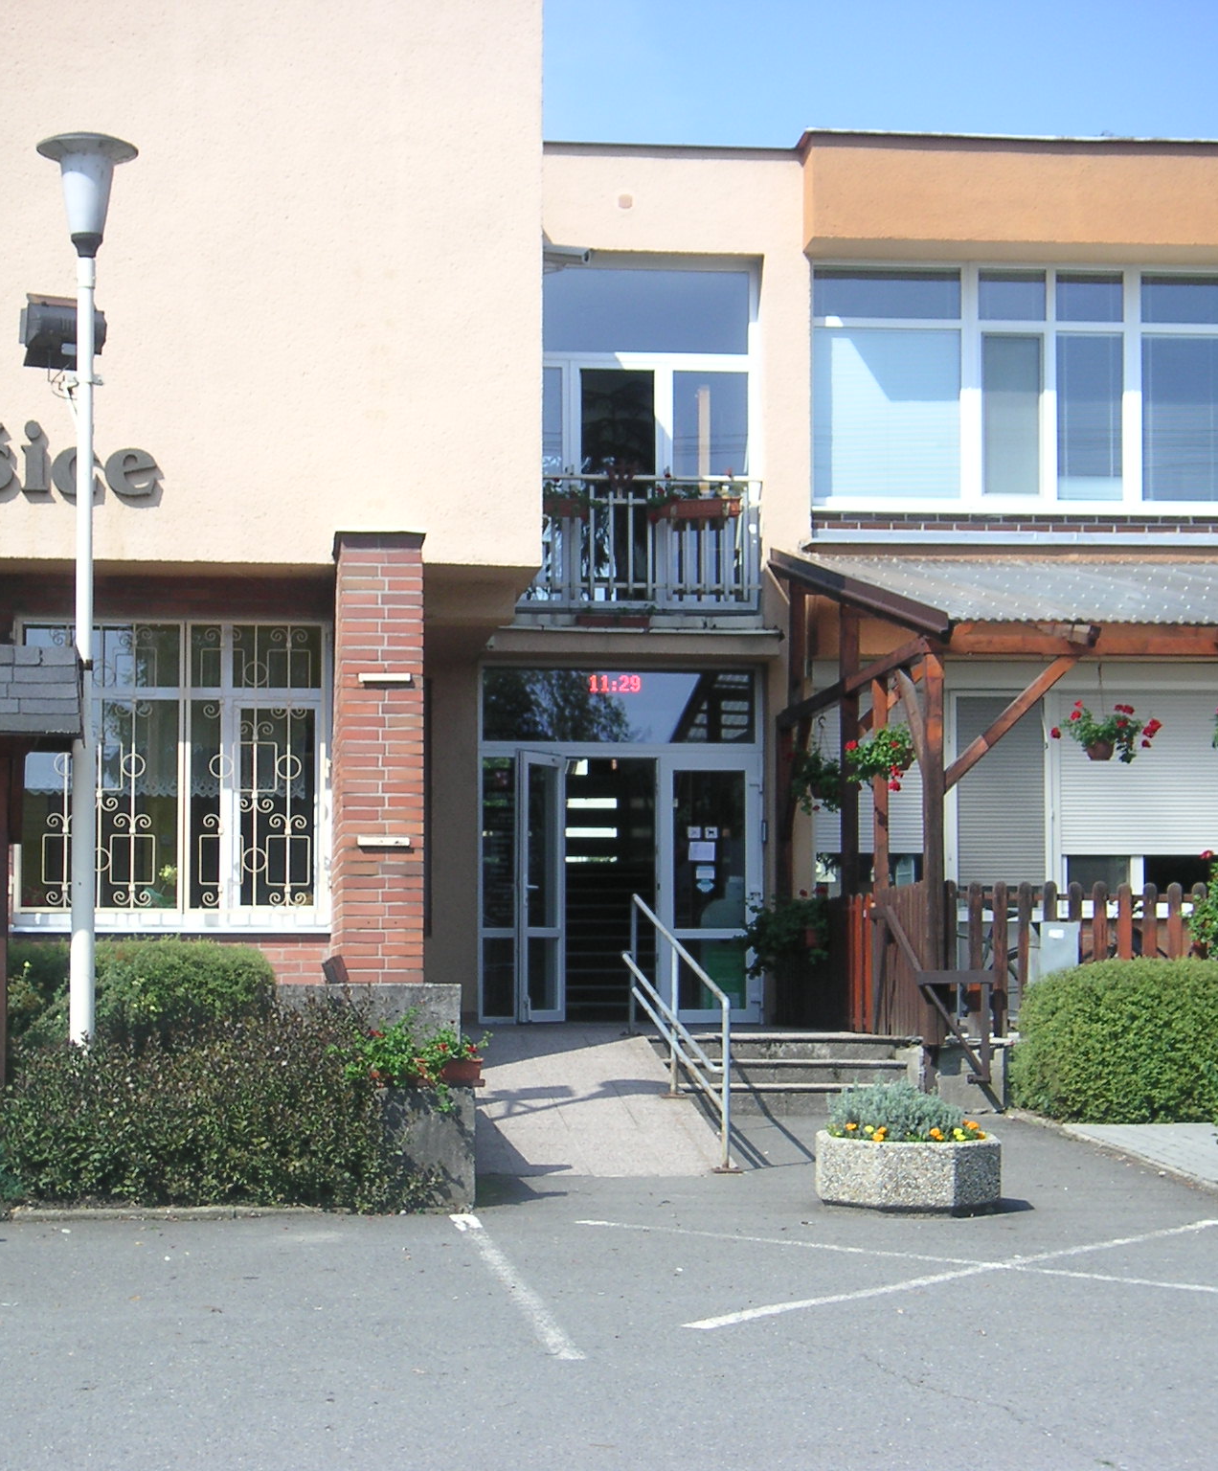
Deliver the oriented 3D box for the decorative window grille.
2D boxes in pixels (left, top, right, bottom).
[{"bbox_3d":[-2.653,0.191,18.900,1.880,1.830,0.060,1,-3,-7],"label":"decorative window grille"}]

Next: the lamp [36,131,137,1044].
[{"bbox_3d":[-2.754,-0.390,16.400,0.530,5.500,0.530,0,-3,-7],"label":"lamp"}]

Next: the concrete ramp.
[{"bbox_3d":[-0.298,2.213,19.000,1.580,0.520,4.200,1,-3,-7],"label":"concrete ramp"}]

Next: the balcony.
[{"bbox_3d":[0.189,-1.273,20.800,1.700,0.930,0.100,1,-3,-7],"label":"balcony"}]

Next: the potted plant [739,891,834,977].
[{"bbox_3d":[1.352,1.516,23.800,0.680,0.680,0.600,0,-3,-7],"label":"potted plant"}]

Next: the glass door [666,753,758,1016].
[{"bbox_3d":[0.814,1.255,24.900,0.800,2.130,0.100,0,-3,-7],"label":"glass door"}]

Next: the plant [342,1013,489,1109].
[{"bbox_3d":[-0.970,1.630,15.600,0.740,0.470,0.400,0,-3,-7],"label":"plant"}]

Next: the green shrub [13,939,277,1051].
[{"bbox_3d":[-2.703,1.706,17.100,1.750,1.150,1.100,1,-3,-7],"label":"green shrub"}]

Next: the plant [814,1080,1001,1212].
[{"bbox_3d":[1.500,2.021,15.600,0.870,0.600,0.820,0,-3,-7],"label":"plant"}]

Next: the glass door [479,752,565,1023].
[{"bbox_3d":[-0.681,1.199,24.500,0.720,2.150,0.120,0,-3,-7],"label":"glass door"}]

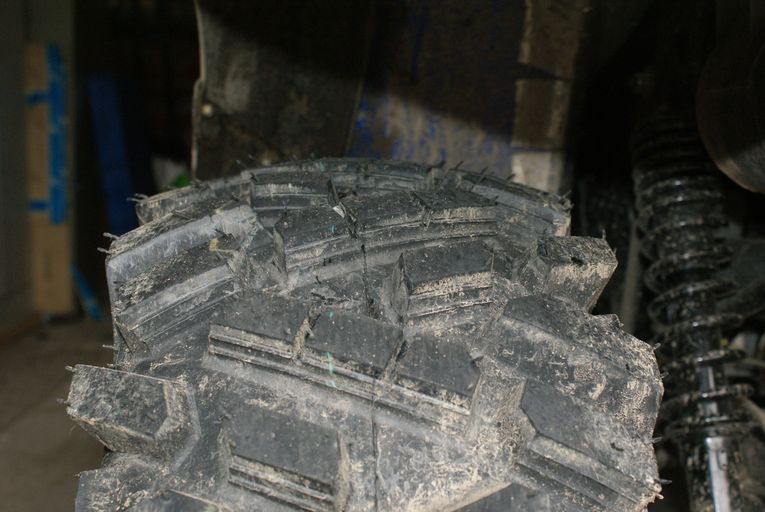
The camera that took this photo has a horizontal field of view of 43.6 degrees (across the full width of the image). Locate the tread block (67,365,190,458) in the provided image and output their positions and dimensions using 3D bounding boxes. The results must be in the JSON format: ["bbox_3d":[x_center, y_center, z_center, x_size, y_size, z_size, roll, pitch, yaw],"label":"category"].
[{"bbox_3d":[-0.114,0.071,0.429,0.053,0.026,0.028,7,-37,20],"label":"tread block"}]

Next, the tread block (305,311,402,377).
[{"bbox_3d":[-0.014,0.044,0.434,0.044,0.019,0.025,18,48,15],"label":"tread block"}]

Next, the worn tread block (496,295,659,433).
[{"bbox_3d":[0.096,0.047,0.459,0.080,0.025,0.043,23,40,4],"label":"worn tread block"}]

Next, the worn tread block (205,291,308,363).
[{"bbox_3d":[-0.056,0.035,0.446,0.046,0.019,0.026,9,45,16],"label":"worn tread block"}]

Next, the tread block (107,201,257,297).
[{"bbox_3d":[-0.111,-0.007,0.523,0.081,0.025,0.037,-24,28,-19],"label":"tread block"}]

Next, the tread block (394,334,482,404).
[{"bbox_3d":[0.025,0.053,0.430,0.037,0.019,0.027,15,48,5],"label":"tread block"}]

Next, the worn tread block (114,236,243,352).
[{"bbox_3d":[-0.102,0.020,0.474,0.058,0.020,0.029,-25,38,-16],"label":"worn tread block"}]

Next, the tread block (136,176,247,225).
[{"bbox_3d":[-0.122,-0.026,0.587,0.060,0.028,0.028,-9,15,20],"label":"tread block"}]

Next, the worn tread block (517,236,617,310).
[{"bbox_3d":[0.101,0.010,0.513,0.055,0.028,0.030,-4,36,-33],"label":"worn tread block"}]

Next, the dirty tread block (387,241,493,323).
[{"bbox_3d":[0.033,0.011,0.477,0.054,0.018,0.029,-8,38,-23],"label":"dirty tread block"}]

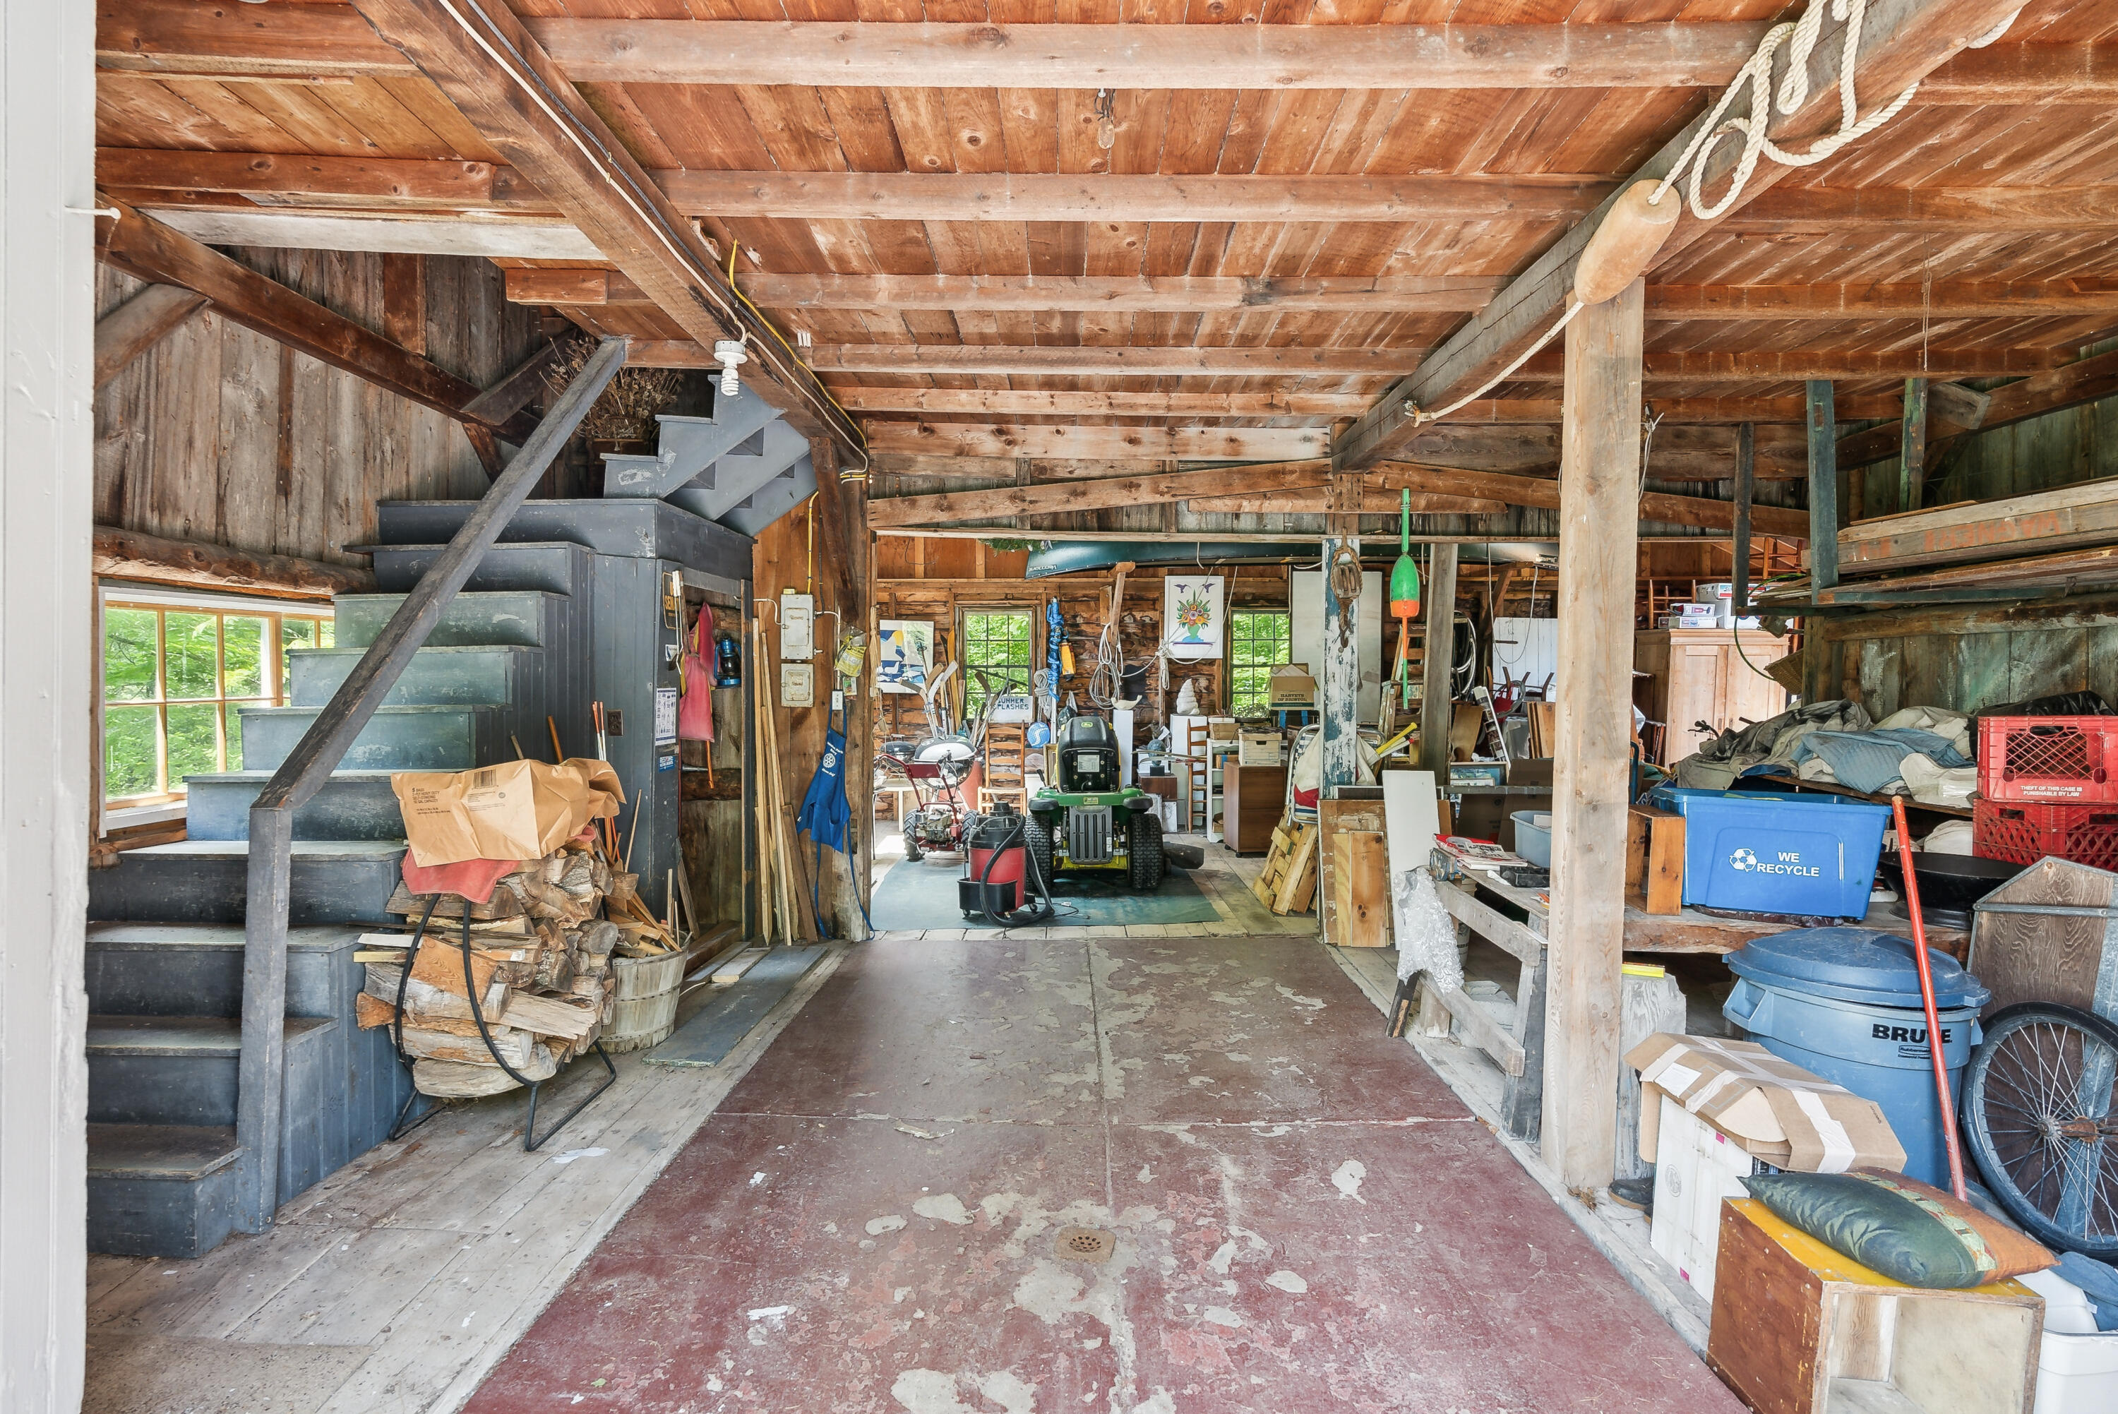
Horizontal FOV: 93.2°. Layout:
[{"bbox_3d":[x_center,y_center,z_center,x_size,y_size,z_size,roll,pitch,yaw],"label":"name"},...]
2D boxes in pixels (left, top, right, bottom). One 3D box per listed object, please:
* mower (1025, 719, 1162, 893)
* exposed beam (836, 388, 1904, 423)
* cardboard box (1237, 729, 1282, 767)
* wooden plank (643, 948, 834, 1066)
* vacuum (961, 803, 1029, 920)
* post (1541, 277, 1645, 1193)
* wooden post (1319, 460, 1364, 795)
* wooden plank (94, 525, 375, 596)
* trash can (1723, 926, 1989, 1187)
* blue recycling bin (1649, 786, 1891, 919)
[{"bbox_3d":[0.250,0.619,7.222,0.930,1.150,1.650,1,2,1],"label":"mower"},{"bbox_3d":[1.554,-1.517,5.000,5.332,0.100,0.090,0,2,0],"label":"exposed beam"},{"bbox_3d":[1.577,0.318,7.850,0.320,0.265,0.390,1,2,1],"label":"cardboard box"},{"bbox_3d":[-1.345,1.254,4.410,0.250,0.030,1.600,1,2,2],"label":"wooden plank"},{"bbox_3d":[-0.388,0.943,6.100,0.400,0.650,0.420,0,2,-16],"label":"vacuum"},{"bbox_3d":[1.503,0.083,2.833,0.160,2.510,0.150,1,2,1],"label":"post"},{"bbox_3d":[1.541,-0.013,5.469,0.190,2.560,0.190,1,2,1],"label":"wooden post"},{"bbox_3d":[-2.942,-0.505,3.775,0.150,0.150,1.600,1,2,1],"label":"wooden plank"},{"bbox_3d":[2.150,0.994,2.720,0.580,0.710,0.580,1,2,1],"label":"trash can"},{"bbox_3d":[2.313,0.456,3.282,0.580,0.335,0.410,3,2,19],"label":"blue recycling bin"}]

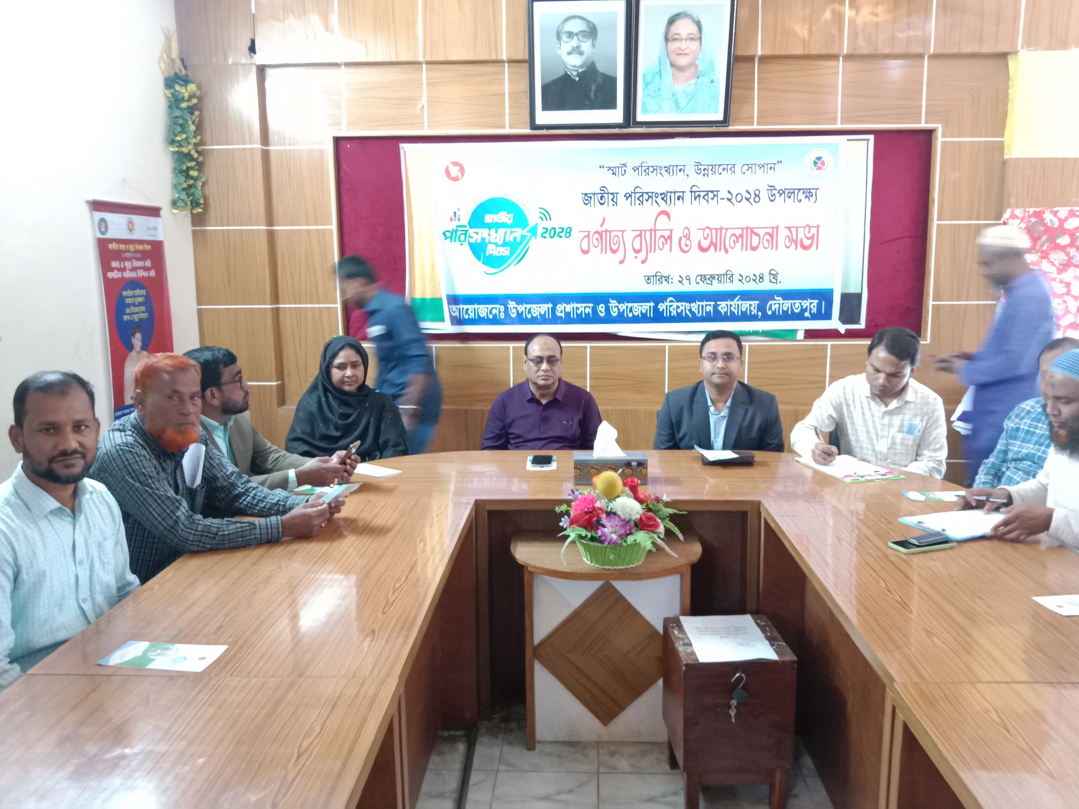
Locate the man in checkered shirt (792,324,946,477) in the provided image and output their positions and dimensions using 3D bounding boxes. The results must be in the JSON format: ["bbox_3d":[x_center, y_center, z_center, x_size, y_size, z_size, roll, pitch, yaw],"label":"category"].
[{"bbox_3d":[1.175,0.359,2.986,0.560,1.270,0.680,4,11,22],"label":"man in checkered shirt"}]

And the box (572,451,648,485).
[{"bbox_3d":[0.237,0.215,2.810,0.239,0.087,0.107,0,10,4],"label":"box"}]

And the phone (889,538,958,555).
[{"bbox_3d":[1.003,0.366,2.210,0.161,0.012,0.074,-4,11,-20],"label":"phone"}]

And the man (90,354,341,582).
[{"bbox_3d":[-0.853,0.483,2.356,0.720,1.270,0.530,2,10,14],"label":"man"}]

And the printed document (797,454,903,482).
[{"bbox_3d":[1.085,0.217,2.956,0.222,0.022,0.315,-3,10,-14],"label":"printed document"}]

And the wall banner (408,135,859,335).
[{"bbox_3d":[0.473,-0.827,4.166,2.283,0.929,0.030,0,10,3],"label":"wall banner"}]

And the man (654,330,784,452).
[{"bbox_3d":[0.733,0.322,3.377,0.527,1.221,0.700,0,10,3],"label":"man"}]

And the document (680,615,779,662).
[{"bbox_3d":[0.530,0.659,2.386,0.210,0.004,0.293,-1,10,-1],"label":"document"}]

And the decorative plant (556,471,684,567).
[{"bbox_3d":[0.243,0.334,2.560,0.385,0.273,0.300,0,10,3],"label":"decorative plant"}]

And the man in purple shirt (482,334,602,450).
[{"bbox_3d":[0.005,0.320,3.476,0.510,1.201,0.700,0,10,3],"label":"man in purple shirt"}]

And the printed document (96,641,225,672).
[{"bbox_3d":[-0.730,0.489,1.637,0.210,0.004,0.102,1,10,8],"label":"printed document"}]

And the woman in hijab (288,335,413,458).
[{"bbox_3d":[-0.708,0.361,3.181,0.500,1.220,0.660,-2,10,-11],"label":"woman in hijab"}]

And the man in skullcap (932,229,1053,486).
[{"bbox_3d":[1.847,0.091,3.414,0.500,1.640,0.500,-1,10,-3],"label":"man in skullcap"}]

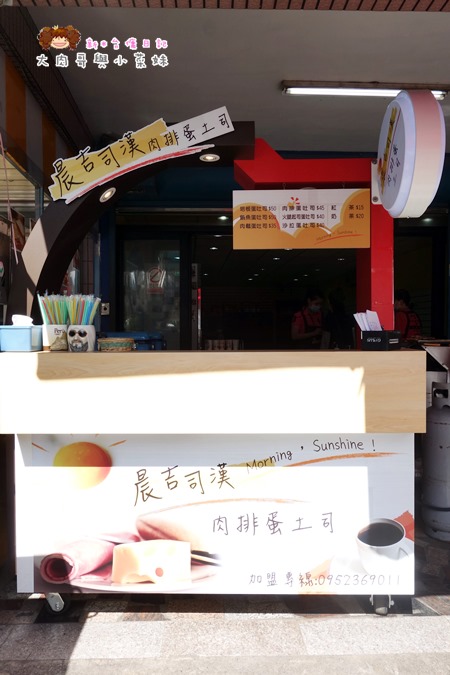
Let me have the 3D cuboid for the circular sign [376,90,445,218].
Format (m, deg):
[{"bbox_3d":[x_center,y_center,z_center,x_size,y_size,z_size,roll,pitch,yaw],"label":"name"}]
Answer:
[{"bbox_3d":[0.698,-0.685,1.985,0.130,0.452,0.452,0,1,4],"label":"circular sign"}]

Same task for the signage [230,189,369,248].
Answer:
[{"bbox_3d":[0.324,-0.503,2.230,0.581,0.250,0.012,0,1,1],"label":"signage"}]

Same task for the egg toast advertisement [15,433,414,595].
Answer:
[{"bbox_3d":[-0.045,0.665,1.988,1.506,0.609,0.020,0,1,1],"label":"egg toast advertisement"}]

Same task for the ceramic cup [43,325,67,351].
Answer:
[{"bbox_3d":[-0.655,0.003,2.030,0.096,0.101,0.096,0,1,0],"label":"ceramic cup"}]

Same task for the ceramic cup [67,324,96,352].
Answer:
[{"bbox_3d":[-0.550,0.004,2.020,0.104,0.104,0.100,0,1,0],"label":"ceramic cup"}]

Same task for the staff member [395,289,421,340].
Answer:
[{"bbox_3d":[1.896,0.244,5.608,0.400,1.511,0.460,0,1,30],"label":"staff member"}]

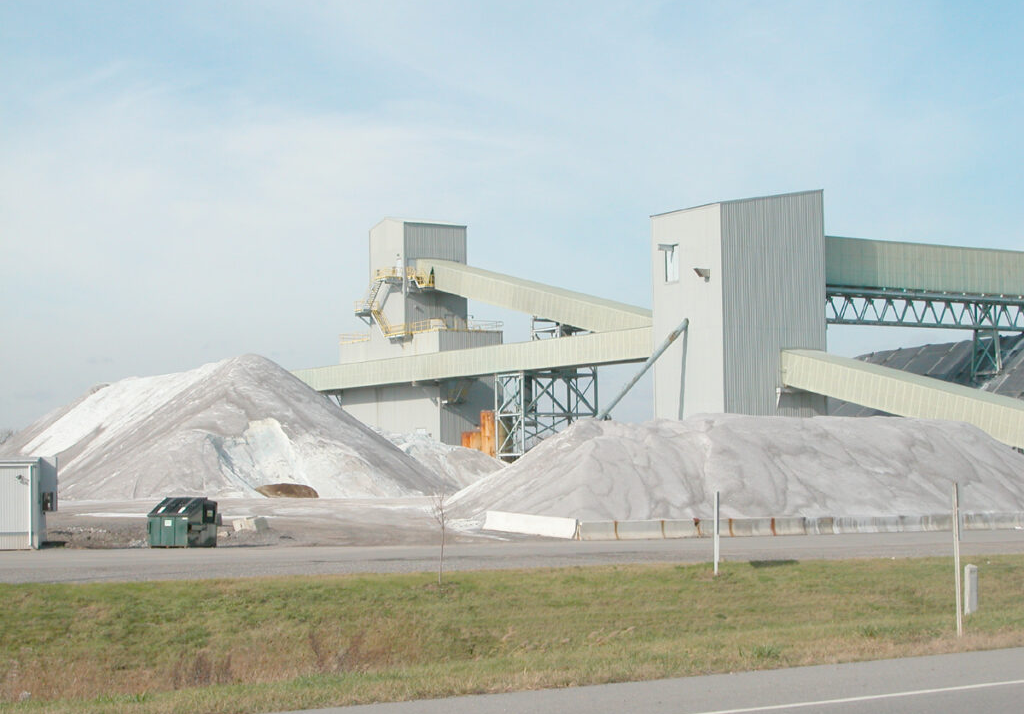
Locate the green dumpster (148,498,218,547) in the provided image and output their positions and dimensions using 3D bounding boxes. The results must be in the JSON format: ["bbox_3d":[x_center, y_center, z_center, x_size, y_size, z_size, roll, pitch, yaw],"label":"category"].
[{"bbox_3d":[-12.282,6.197,70.766,1.980,1.870,1.720,-3,-4,29],"label":"green dumpster"}]

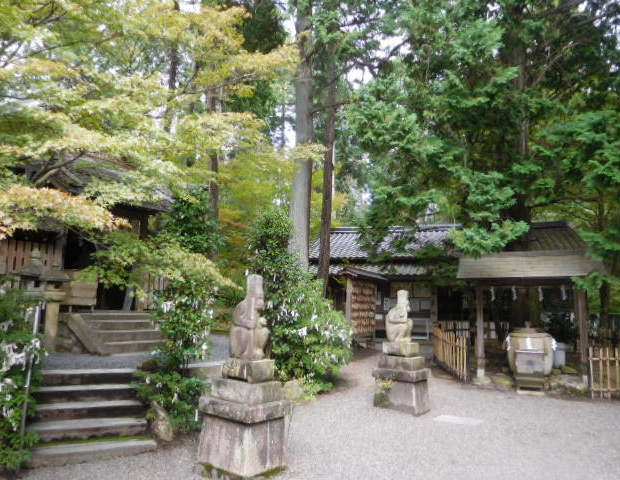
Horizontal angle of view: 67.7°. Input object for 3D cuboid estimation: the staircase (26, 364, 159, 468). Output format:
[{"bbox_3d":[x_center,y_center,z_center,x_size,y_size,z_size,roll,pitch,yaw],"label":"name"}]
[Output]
[{"bbox_3d":[-2.392,1.919,5.198,1.239,0.675,1.553,4,-9,-20],"label":"staircase"}]

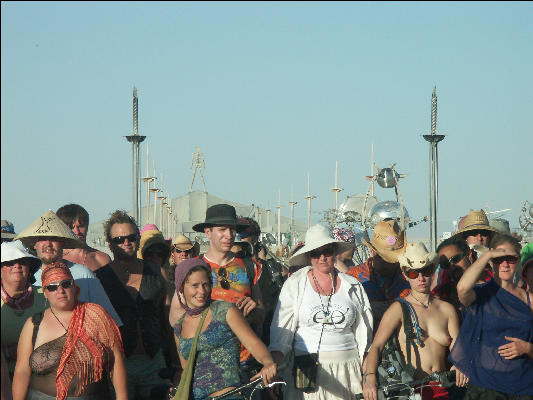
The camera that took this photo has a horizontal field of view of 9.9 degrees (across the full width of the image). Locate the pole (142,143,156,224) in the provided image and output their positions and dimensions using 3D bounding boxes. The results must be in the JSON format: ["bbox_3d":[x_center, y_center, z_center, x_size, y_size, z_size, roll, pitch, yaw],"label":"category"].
[{"bbox_3d":[-4.840,0.377,125.600,0.580,5.460,0.580,0,-1,0],"label":"pole"}]

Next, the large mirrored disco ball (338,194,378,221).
[{"bbox_3d":[1.800,0.284,60.000,0.800,0.800,0.800,0,-1,0],"label":"large mirrored disco ball"}]

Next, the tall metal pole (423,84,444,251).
[{"bbox_3d":[5.170,-0.380,94.800,0.680,6.260,0.680,0,-1,0],"label":"tall metal pole"}]

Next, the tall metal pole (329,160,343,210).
[{"bbox_3d":[3.540,0.720,155.000,0.620,5.460,0.620,0,-1,0],"label":"tall metal pole"}]

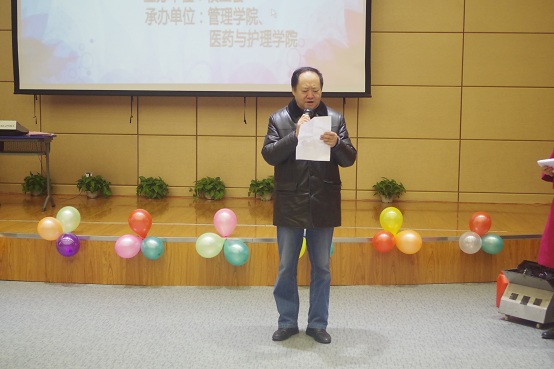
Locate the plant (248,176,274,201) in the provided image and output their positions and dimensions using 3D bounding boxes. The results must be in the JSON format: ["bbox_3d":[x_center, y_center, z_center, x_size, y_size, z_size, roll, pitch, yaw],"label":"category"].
[{"bbox_3d":[-0.138,0.049,9.414,0.371,0.287,0.353,1,5,4],"label":"plant"}]

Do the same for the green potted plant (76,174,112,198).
[{"bbox_3d":[-2.156,0.027,9.466,0.405,0.268,0.385,1,5,4],"label":"green potted plant"}]

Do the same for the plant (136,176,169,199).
[{"bbox_3d":[-1.463,0.038,9.451,0.372,0.267,0.353,1,5,4],"label":"plant"}]

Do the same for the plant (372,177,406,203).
[{"bbox_3d":[1.316,0.070,9.326,0.373,0.299,0.354,1,5,4],"label":"plant"}]

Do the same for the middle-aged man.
[{"bbox_3d":[0.199,0.129,4.908,0.571,1.692,0.460,1,5,-1],"label":"middle-aged man"}]

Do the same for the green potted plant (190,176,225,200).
[{"bbox_3d":[-0.804,0.047,9.424,0.386,0.272,0.367,1,5,4],"label":"green potted plant"}]

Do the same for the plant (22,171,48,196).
[{"bbox_3d":[-2.877,-0.004,9.569,0.333,0.292,0.317,1,5,4],"label":"plant"}]

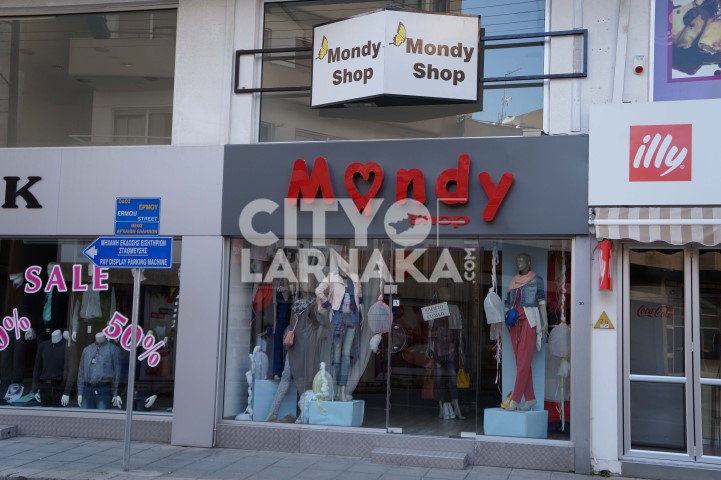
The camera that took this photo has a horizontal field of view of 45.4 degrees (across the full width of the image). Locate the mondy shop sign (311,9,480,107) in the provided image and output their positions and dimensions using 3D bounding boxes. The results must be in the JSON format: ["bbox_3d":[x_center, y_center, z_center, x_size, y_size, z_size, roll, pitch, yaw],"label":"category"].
[{"bbox_3d":[0.336,-2.065,9.770,1.967,0.995,0.422,0,-6,14],"label":"mondy shop sign"}]

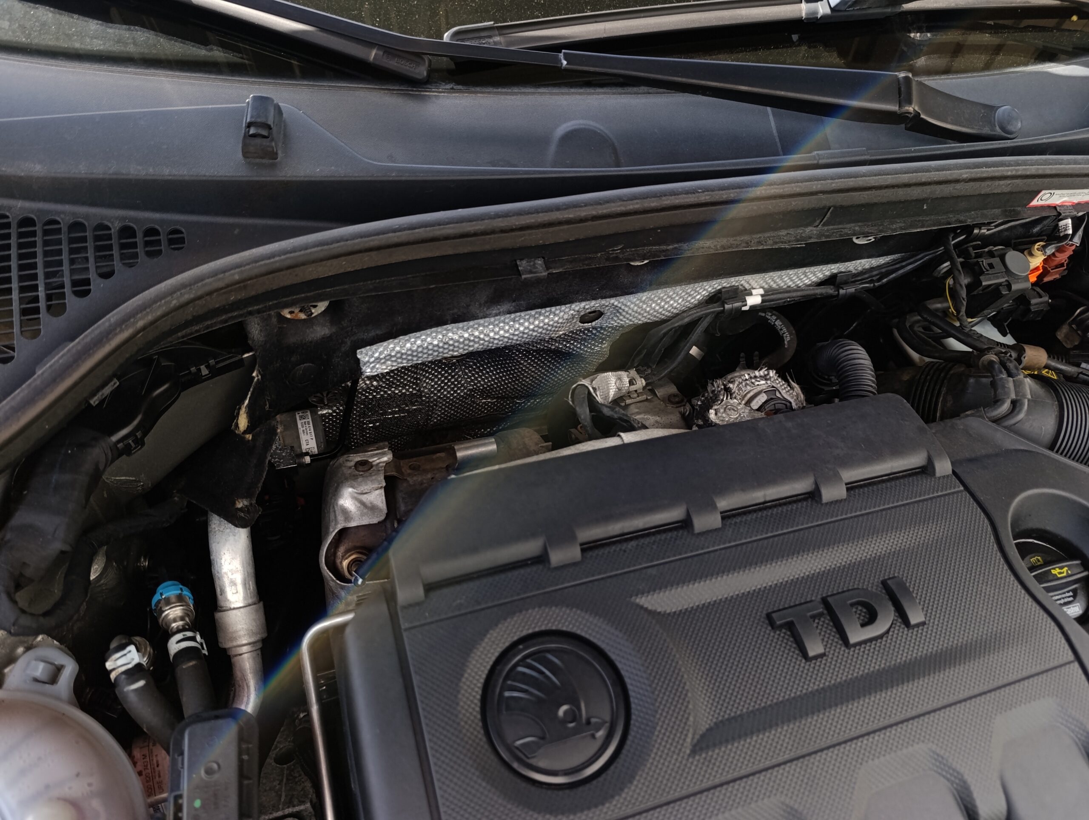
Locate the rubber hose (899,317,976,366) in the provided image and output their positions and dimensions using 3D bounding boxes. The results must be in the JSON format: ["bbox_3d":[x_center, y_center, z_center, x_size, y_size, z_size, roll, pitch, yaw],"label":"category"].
[{"bbox_3d":[0.358,-0.062,0.660,0.070,0.032,0.045,-12,44,-13],"label":"rubber hose"}]

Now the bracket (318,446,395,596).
[{"bbox_3d":[-0.150,0.090,0.580,0.065,0.100,0.080,-12,44,-13],"label":"bracket"}]

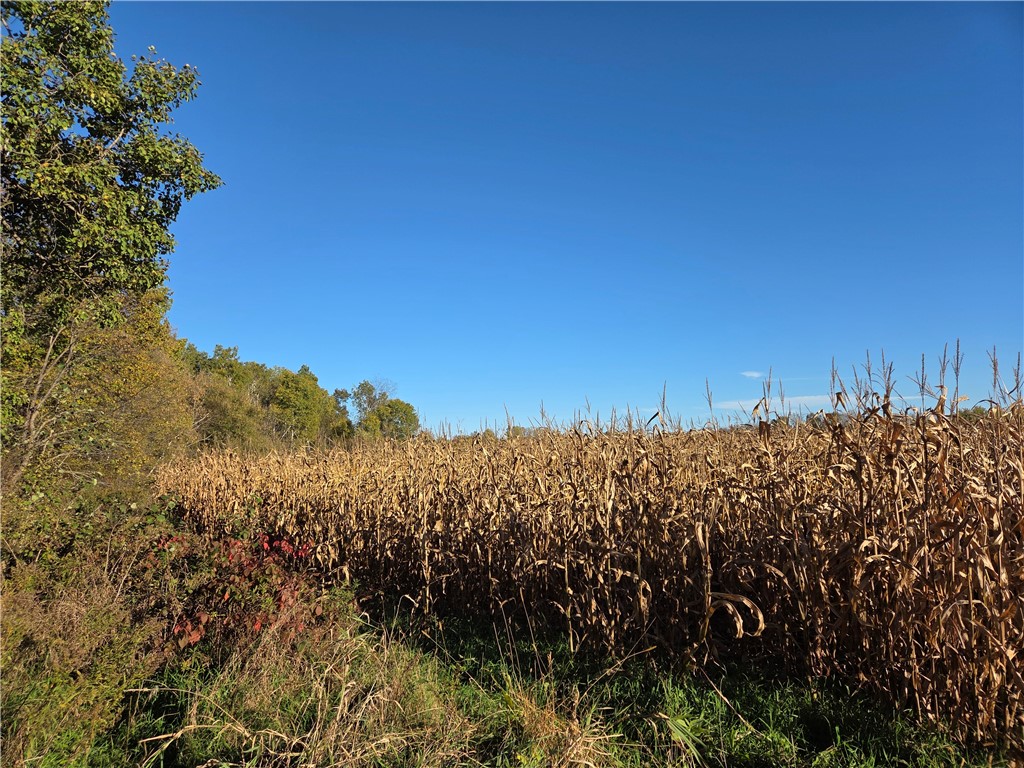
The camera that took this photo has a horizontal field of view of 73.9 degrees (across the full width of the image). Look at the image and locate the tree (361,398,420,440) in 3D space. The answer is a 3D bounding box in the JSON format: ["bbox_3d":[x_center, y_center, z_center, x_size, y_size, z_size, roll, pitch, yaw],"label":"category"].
[{"bbox_3d":[-14.286,5.350,80.000,7.000,7.300,6.600,1,-6,-10],"label":"tree"}]

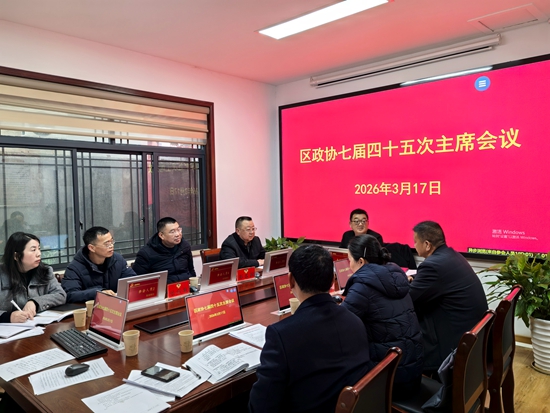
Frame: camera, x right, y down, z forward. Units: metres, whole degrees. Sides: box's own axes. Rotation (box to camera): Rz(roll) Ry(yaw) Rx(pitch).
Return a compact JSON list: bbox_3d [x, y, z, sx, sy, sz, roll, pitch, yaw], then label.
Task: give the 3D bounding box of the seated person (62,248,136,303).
[{"bbox_3d":[-1.296,0.790,3.284,0.720,1.265,0.600,0,2,28],"label":"seated person"}]

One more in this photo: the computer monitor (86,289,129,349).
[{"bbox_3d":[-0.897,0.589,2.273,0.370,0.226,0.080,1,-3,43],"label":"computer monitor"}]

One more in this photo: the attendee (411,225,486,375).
[{"bbox_3d":[1.006,0.748,2.682,0.560,1.300,0.750,-3,3,-44],"label":"attendee"}]

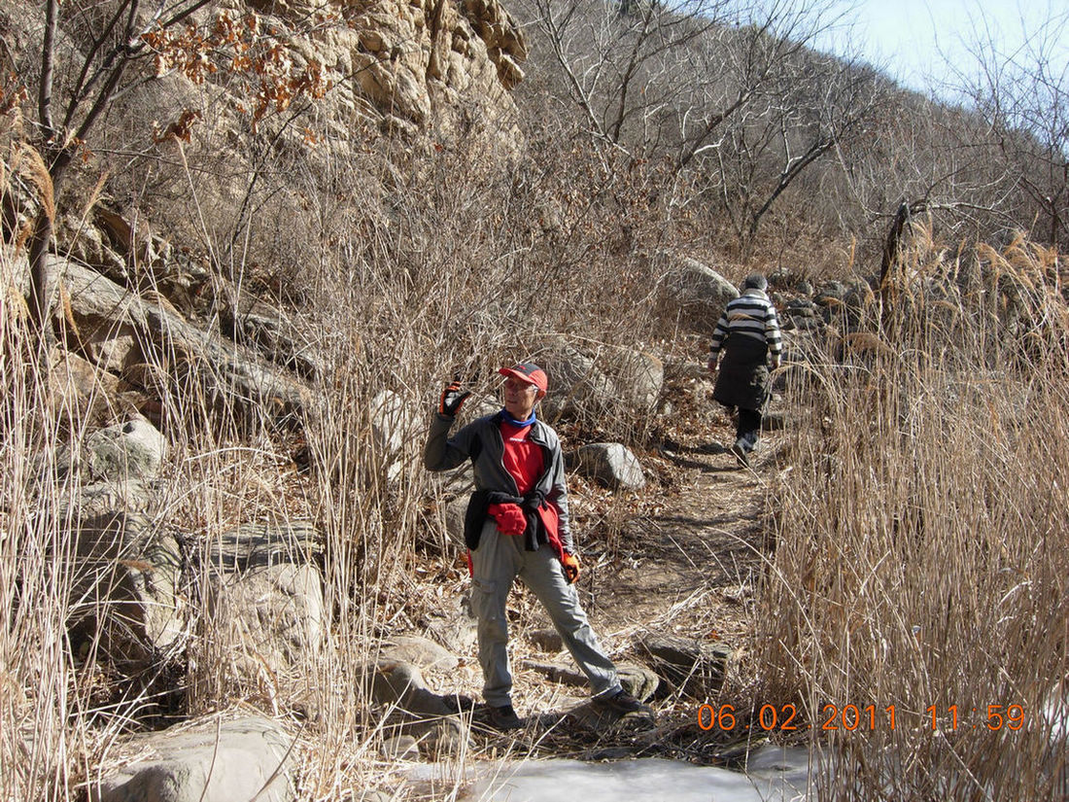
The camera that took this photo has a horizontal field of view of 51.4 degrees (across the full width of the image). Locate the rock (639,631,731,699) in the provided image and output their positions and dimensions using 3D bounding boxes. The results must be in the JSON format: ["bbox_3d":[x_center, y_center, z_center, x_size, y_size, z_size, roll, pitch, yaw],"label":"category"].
[{"bbox_3d":[0.756,1.336,5.600,0.460,0.270,0.340,0,3,0],"label":"rock"}]

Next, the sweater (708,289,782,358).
[{"bbox_3d":[1.768,-0.650,9.300,0.580,0.560,0.320,2,-5,5],"label":"sweater"}]

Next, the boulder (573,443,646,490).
[{"bbox_3d":[0.527,0.481,8.100,0.570,0.340,0.420,0,3,0],"label":"boulder"}]

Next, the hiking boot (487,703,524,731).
[{"bbox_3d":[-0.133,1.454,5.150,0.110,0.130,0.280,-2,4,-25],"label":"hiking boot"}]

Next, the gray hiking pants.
[{"bbox_3d":[0.048,0.995,5.220,0.660,0.840,0.360,-1,3,-9],"label":"gray hiking pants"}]

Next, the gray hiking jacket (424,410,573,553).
[{"bbox_3d":[-0.166,0.377,5.200,0.650,0.620,0.360,0,3,-5],"label":"gray hiking jacket"}]

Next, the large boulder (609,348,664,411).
[{"bbox_3d":[0.887,-0.180,9.800,0.460,0.530,0.480,0,3,0],"label":"large boulder"}]

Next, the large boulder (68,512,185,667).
[{"bbox_3d":[-2.200,1.012,6.000,0.600,0.700,0.600,-1,4,-19],"label":"large boulder"}]

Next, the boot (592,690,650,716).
[{"bbox_3d":[0.407,1.414,5.200,0.280,0.130,0.110,7,3,30],"label":"boot"}]

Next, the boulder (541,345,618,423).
[{"bbox_3d":[0.381,-0.154,9.800,0.700,0.640,0.620,0,3,0],"label":"boulder"}]

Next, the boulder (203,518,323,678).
[{"bbox_3d":[-1.461,1.070,6.000,0.640,0.680,0.600,-1,4,-19],"label":"boulder"}]

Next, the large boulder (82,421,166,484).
[{"bbox_3d":[-2.727,0.330,7.400,0.540,0.410,0.480,-1,4,-19],"label":"large boulder"}]

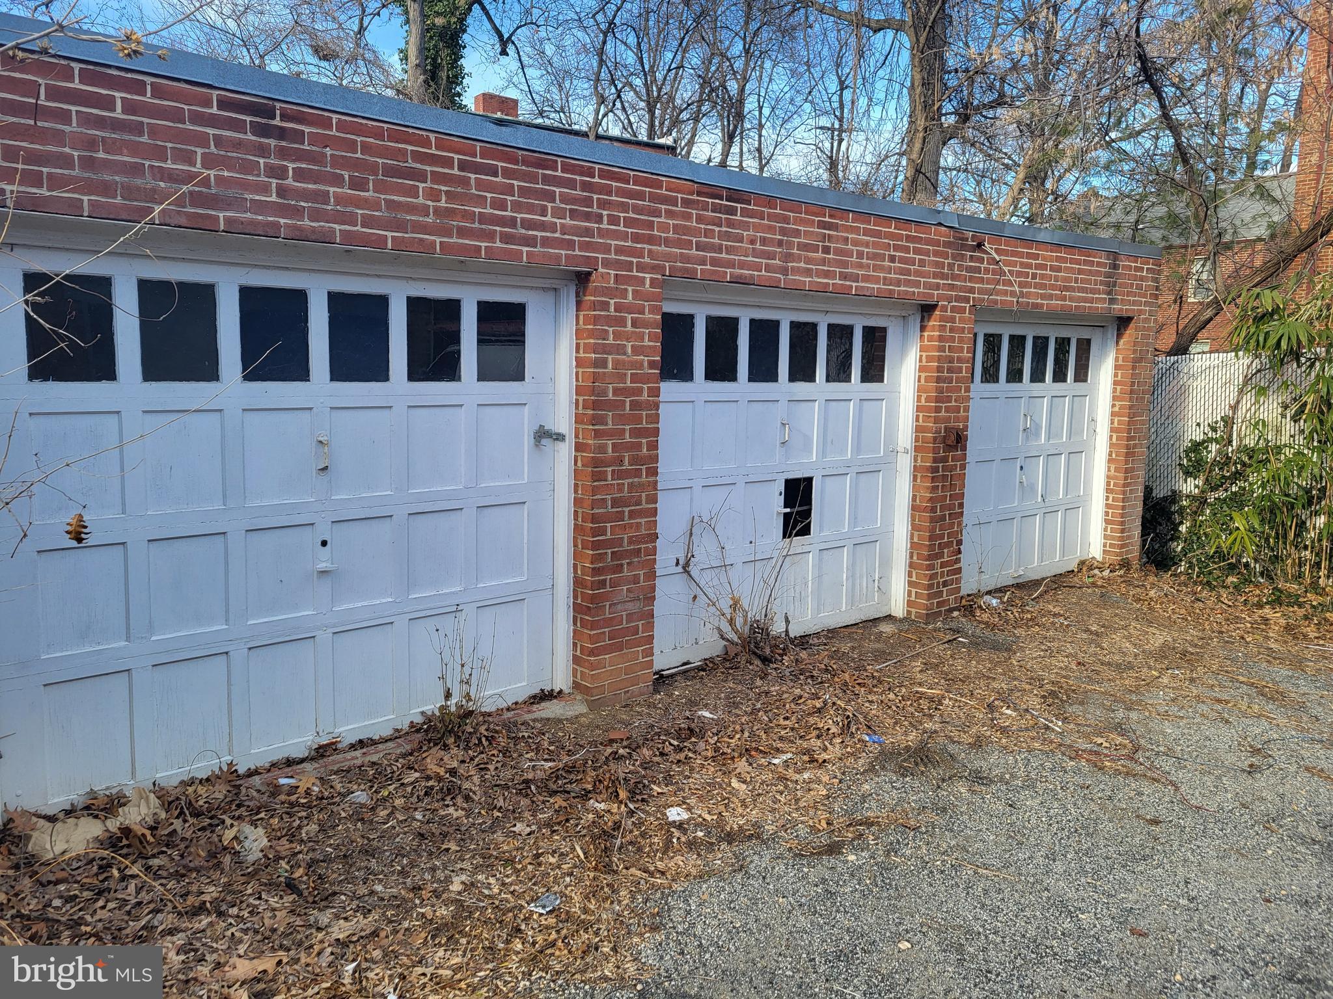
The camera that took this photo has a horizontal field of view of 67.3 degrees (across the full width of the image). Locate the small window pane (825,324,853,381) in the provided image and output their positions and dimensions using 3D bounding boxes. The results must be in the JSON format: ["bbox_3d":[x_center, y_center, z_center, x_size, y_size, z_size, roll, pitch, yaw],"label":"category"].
[{"bbox_3d":[1.126,-0.938,6.440,0.279,0.371,0.030,-6,10,-41],"label":"small window pane"}]

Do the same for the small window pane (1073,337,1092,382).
[{"bbox_3d":[3.571,-1.186,8.606,0.276,0.371,0.030,-6,10,-41],"label":"small window pane"}]

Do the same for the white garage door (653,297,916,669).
[{"bbox_3d":[0.700,-0.120,6.189,2.434,2.088,0.080,-6,10,-41],"label":"white garage door"}]

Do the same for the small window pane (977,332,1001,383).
[{"bbox_3d":[2.499,-1.077,7.656,0.281,0.371,0.030,-6,10,-41],"label":"small window pane"}]

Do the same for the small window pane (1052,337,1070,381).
[{"bbox_3d":[3.305,-1.159,8.370,0.279,0.371,0.030,-6,10,-41],"label":"small window pane"}]

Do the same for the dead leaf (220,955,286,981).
[{"bbox_3d":[-1.172,1.316,2.816,0.171,0.020,0.112,1,8,1],"label":"dead leaf"}]

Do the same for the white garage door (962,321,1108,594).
[{"bbox_3d":[2.879,-0.359,8.117,2.434,2.111,0.080,-6,10,-41],"label":"white garage door"}]

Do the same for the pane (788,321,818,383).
[{"bbox_3d":[0.858,-0.911,6.202,0.279,0.371,0.030,-6,10,-41],"label":"pane"}]

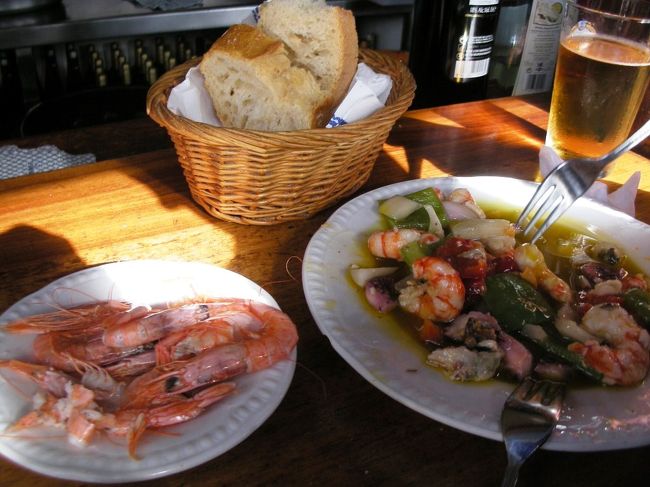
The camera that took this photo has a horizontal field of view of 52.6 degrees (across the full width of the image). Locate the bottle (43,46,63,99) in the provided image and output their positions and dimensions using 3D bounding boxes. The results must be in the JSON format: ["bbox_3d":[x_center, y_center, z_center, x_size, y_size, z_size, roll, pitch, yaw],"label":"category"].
[{"bbox_3d":[-0.815,-0.473,2.009,0.061,0.230,0.061,-12,36,-21],"label":"bottle"}]

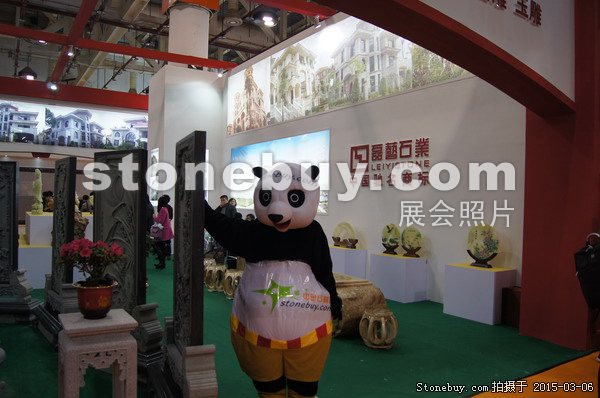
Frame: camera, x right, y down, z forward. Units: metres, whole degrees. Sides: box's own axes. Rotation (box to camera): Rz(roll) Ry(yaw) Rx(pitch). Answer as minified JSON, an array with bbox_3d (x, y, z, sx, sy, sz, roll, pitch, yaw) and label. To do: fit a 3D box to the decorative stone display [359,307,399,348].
[{"bbox_3d":[0.897,1.466,5.093,0.430,0.370,0.430,1,0,0],"label":"decorative stone display"}]

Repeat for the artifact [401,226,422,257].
[{"bbox_3d":[1.840,0.703,7.392,0.360,0.490,0.140,1,0,39],"label":"artifact"}]

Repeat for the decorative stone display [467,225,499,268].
[{"bbox_3d":[2.594,0.659,6.370,0.150,0.610,0.500,1,0,-38],"label":"decorative stone display"}]

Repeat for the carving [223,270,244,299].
[{"bbox_3d":[-1.058,1.392,7.347,0.370,0.435,0.370,1,0,0],"label":"carving"}]

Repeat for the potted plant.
[{"bbox_3d":[-1.369,0.519,2.950,0.420,0.500,0.400,1,0,-25],"label":"potted plant"}]

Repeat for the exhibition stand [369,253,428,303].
[{"bbox_3d":[1.626,1.264,7.371,0.500,0.690,0.750,1,0,-33],"label":"exhibition stand"}]

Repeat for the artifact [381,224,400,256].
[{"bbox_3d":[1.567,0.692,7.755,0.140,0.500,0.400,1,0,-42],"label":"artifact"}]

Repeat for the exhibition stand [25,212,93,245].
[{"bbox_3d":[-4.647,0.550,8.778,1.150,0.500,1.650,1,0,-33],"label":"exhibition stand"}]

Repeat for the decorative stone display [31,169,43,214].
[{"bbox_3d":[-5.136,-0.139,8.768,0.210,0.870,0.200,1,0,-6],"label":"decorative stone display"}]

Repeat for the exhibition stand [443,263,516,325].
[{"bbox_3d":[2.540,1.327,6.387,0.490,0.700,0.740,1,0,-34],"label":"exhibition stand"}]

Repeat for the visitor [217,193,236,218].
[{"bbox_3d":[-1.619,0.749,9.801,0.500,1.655,0.320,1,0,22],"label":"visitor"}]

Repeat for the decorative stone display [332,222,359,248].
[{"bbox_3d":[0.898,0.705,8.730,0.150,0.470,0.620,1,0,-34],"label":"decorative stone display"}]

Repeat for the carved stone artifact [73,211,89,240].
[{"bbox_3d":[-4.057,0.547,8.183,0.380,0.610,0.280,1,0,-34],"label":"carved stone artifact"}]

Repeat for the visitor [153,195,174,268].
[{"bbox_3d":[-3.090,0.759,10.254,0.370,1.610,0.440,1,0,21],"label":"visitor"}]

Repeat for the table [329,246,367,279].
[{"bbox_3d":[0.830,1.245,8.529,0.500,0.690,0.740,1,0,-33],"label":"table"}]

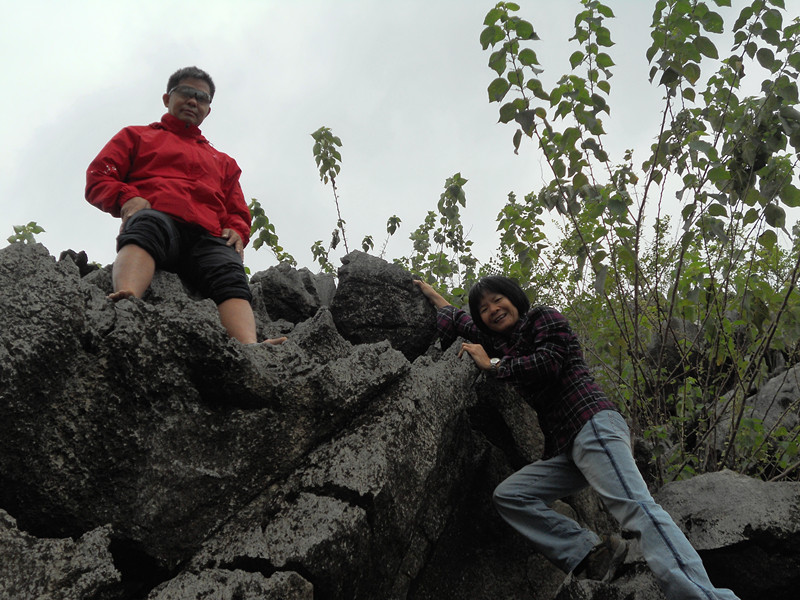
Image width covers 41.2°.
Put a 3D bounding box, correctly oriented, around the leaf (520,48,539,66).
[{"bbox_3d":[0.580,-1.095,4.800,0.093,0.084,0.045,0,-25,0],"label":"leaf"}]

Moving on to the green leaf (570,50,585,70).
[{"bbox_3d":[0.852,-1.154,5.100,0.067,0.030,0.099,38,-70,-4],"label":"green leaf"}]

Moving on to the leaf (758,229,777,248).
[{"bbox_3d":[1.590,-0.266,4.600,0.080,0.089,0.045,0,-25,0],"label":"leaf"}]

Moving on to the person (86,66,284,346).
[{"bbox_3d":[-0.787,-0.343,3.900,0.740,1.300,0.620,5,-25,-11],"label":"person"}]

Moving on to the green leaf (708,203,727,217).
[{"bbox_3d":[1.553,-0.443,5.200,0.101,0.064,0.030,29,17,10],"label":"green leaf"}]

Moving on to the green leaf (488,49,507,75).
[{"bbox_3d":[0.459,-1.122,5.000,0.085,0.131,0.030,18,19,-1],"label":"green leaf"}]

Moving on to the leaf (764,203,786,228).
[{"bbox_3d":[1.589,-0.358,4.500,0.096,0.113,0.045,0,-25,0],"label":"leaf"}]

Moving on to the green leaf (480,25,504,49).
[{"bbox_3d":[0.418,-1.185,4.800,0.112,0.121,0.045,0,-25,0],"label":"green leaf"}]

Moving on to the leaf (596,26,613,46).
[{"bbox_3d":[0.981,-1.264,5.100,0.072,0.104,0.030,-28,12,19],"label":"leaf"}]

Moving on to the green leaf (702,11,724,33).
[{"bbox_3d":[1.474,-1.310,5.000,0.126,0.030,0.094,38,-65,0],"label":"green leaf"}]

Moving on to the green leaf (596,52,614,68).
[{"bbox_3d":[0.986,-1.149,5.100,0.099,0.072,0.030,35,21,-2],"label":"green leaf"}]

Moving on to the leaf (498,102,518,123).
[{"bbox_3d":[0.490,-0.847,4.800,0.093,0.093,0.045,0,-25,0],"label":"leaf"}]

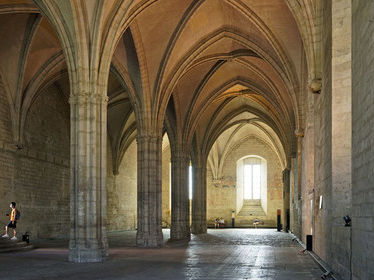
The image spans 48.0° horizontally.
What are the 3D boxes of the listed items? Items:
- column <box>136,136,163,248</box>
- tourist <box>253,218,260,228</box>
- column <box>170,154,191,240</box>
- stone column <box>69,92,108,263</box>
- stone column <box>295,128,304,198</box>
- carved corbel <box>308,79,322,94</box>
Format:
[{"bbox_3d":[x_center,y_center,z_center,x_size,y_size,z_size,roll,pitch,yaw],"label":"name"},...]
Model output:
[{"bbox_3d":[-2.009,2.705,22.500,1.380,6.000,1.380,-1,-5,7],"label":"column"},{"bbox_3d":[8.098,9.702,48.800,0.650,1.220,0.700,-1,-5,7],"label":"tourist"},{"bbox_3d":[-0.457,4.039,29.500,1.380,6.000,1.380,-1,-5,7],"label":"column"},{"bbox_3d":[-3.541,1.366,15.100,1.300,5.900,1.300,-1,-5,7],"label":"stone column"},{"bbox_3d":[5.946,1.321,22.200,0.380,3.750,0.400,-1,-5,7],"label":"stone column"},{"bbox_3d":[4.584,-1.923,15.100,0.480,0.560,0.480,-1,-5,7],"label":"carved corbel"}]

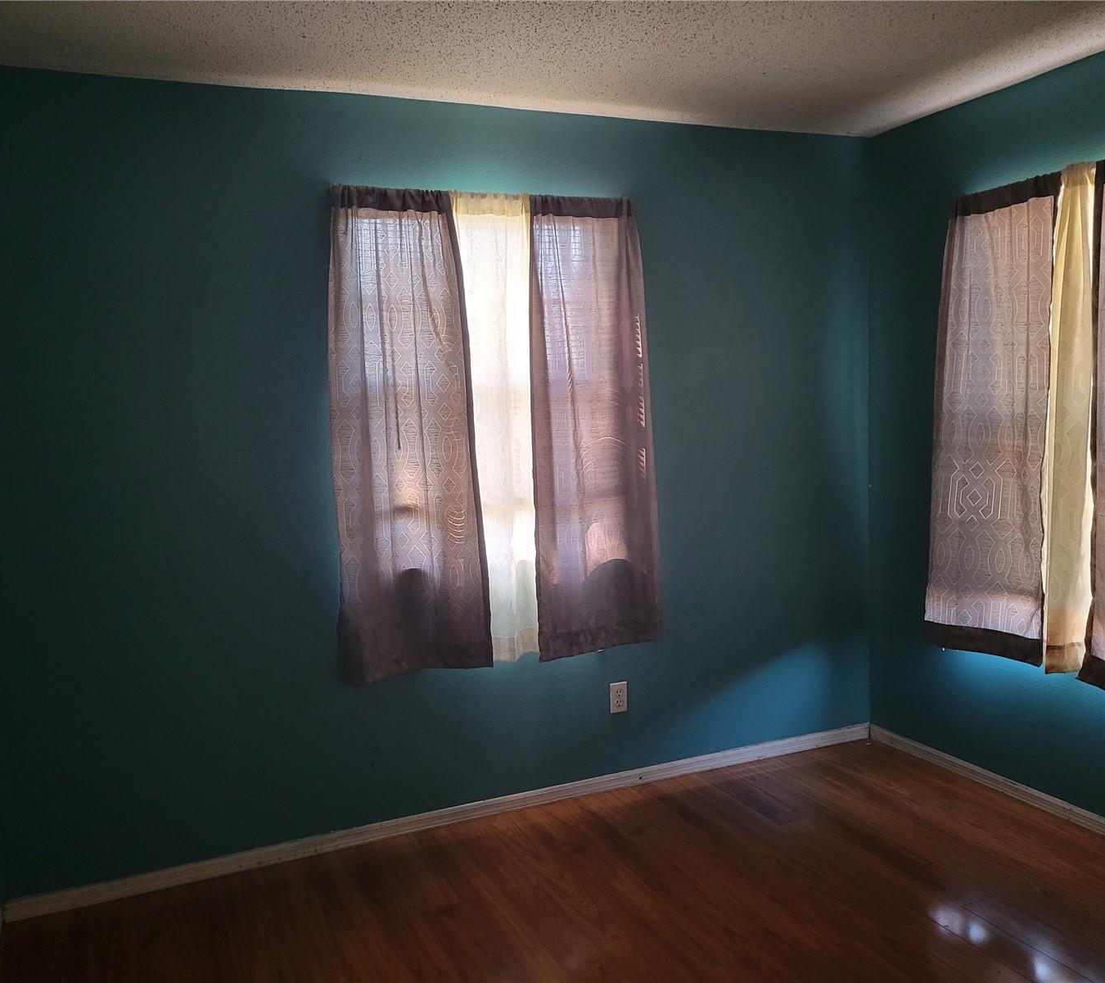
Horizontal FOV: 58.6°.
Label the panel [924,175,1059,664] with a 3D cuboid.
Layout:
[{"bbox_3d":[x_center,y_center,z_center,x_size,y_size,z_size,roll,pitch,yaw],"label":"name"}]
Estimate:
[{"bbox_3d":[1.495,-0.213,3.392,0.100,1.610,0.560,-5,6,-23],"label":"panel"}]

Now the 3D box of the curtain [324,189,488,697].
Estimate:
[{"bbox_3d":[-0.478,-0.161,3.196,0.520,1.605,0.100,-5,6,-23],"label":"curtain"}]

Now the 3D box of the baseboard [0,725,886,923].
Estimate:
[{"bbox_3d":[-0.131,1.113,3.505,3.221,0.066,0.016,-5,6,-23],"label":"baseboard"}]

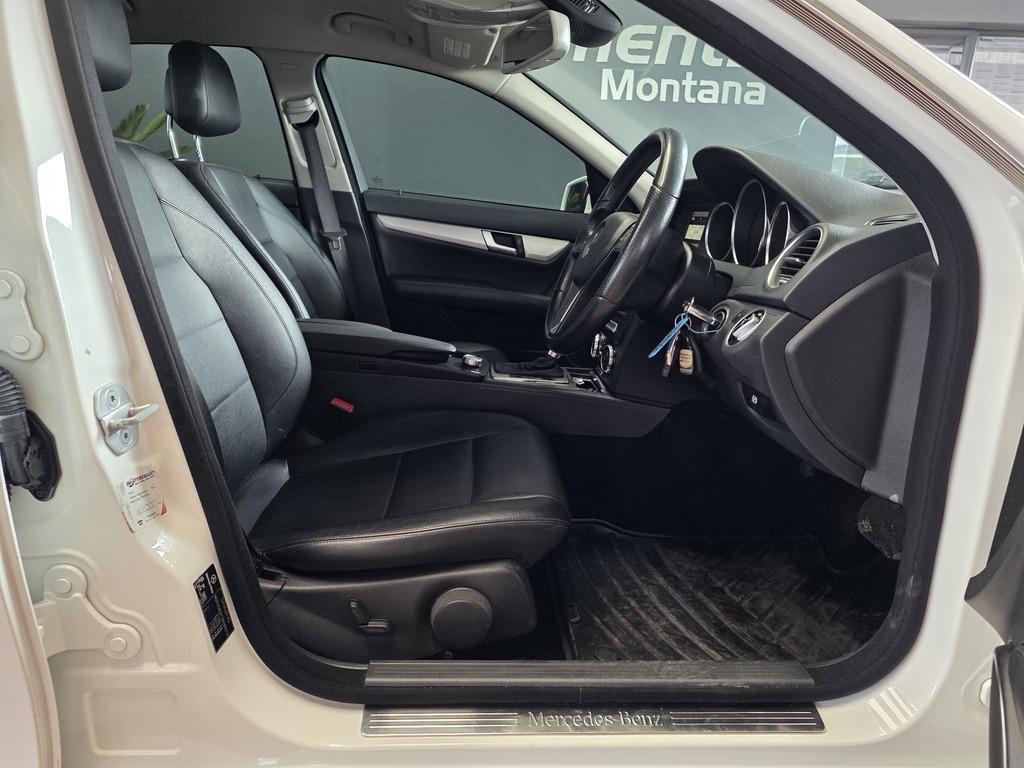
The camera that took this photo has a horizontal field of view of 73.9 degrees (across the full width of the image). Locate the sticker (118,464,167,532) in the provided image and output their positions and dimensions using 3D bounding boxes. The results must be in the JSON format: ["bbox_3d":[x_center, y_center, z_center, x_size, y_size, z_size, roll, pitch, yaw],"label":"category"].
[{"bbox_3d":[-0.343,0.106,0.633,0.005,0.052,0.040,3,18,25],"label":"sticker"}]

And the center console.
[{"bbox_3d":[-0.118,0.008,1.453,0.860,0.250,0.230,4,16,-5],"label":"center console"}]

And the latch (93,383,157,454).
[{"bbox_3d":[-0.352,0.031,0.621,0.034,0.066,0.043,-2,17,18],"label":"latch"}]

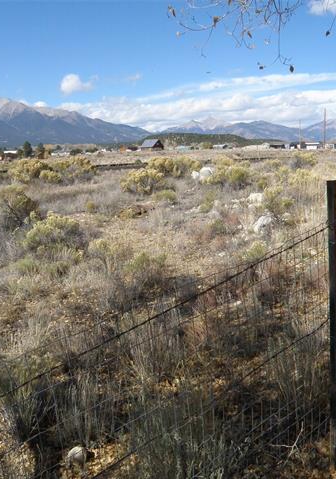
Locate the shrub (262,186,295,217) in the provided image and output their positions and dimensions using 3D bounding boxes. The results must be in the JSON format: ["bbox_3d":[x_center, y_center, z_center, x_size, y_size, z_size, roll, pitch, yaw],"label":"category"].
[{"bbox_3d":[2.526,-0.863,10.906,0.731,0.678,0.621,0,11,0],"label":"shrub"}]

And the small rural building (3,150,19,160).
[{"bbox_3d":[-44.570,-23.771,135.917,5.500,3.000,5.000,-5,12,-25],"label":"small rural building"}]

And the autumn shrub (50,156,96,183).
[{"bbox_3d":[-4.123,-3.057,20.846,1.966,1.076,1.464,-2,11,-11],"label":"autumn shrub"}]

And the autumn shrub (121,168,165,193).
[{"bbox_3d":[-0.839,-1.898,15.704,1.446,0.840,1.229,0,11,0],"label":"autumn shrub"}]

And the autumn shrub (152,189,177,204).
[{"bbox_3d":[-0.096,-1.190,13.183,0.661,0.419,0.562,0,11,0],"label":"autumn shrub"}]

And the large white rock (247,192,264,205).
[{"bbox_3d":[2.334,-1.100,12.779,0.470,0.301,0.403,2,11,10],"label":"large white rock"}]

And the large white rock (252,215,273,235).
[{"bbox_3d":[1.684,-0.274,8.432,0.380,0.332,0.325,2,11,11],"label":"large white rock"}]

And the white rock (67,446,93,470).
[{"bbox_3d":[-0.450,1.102,2.438,0.127,0.114,0.102,0,11,0],"label":"white rock"}]

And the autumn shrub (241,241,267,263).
[{"bbox_3d":[1.204,0.162,6.615,0.346,0.303,0.294,0,11,0],"label":"autumn shrub"}]

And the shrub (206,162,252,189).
[{"bbox_3d":[2.332,-2.432,18.114,1.744,0.933,1.482,0,11,0],"label":"shrub"}]

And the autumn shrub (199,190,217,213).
[{"bbox_3d":[0.926,-0.895,11.210,0.413,0.496,0.354,1,11,5],"label":"autumn shrub"}]

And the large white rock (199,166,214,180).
[{"bbox_3d":[1.750,-2.998,21.764,0.712,0.613,0.611,1,11,4],"label":"large white rock"}]

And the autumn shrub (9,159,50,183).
[{"bbox_3d":[-6.047,-2.991,20.860,1.833,1.039,1.558,0,11,0],"label":"autumn shrub"}]

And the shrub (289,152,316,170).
[{"bbox_3d":[8.715,-5.047,31.009,1.778,1.121,1.426,3,11,15],"label":"shrub"}]

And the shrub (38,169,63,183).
[{"bbox_3d":[-5.074,-2.768,20.680,1.015,0.572,0.917,-3,11,-13],"label":"shrub"}]

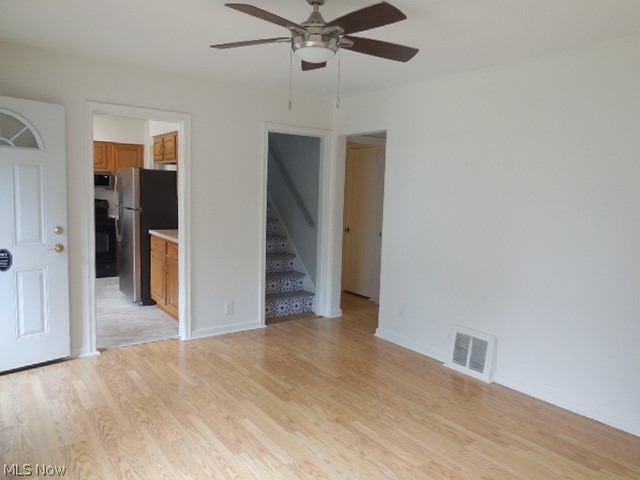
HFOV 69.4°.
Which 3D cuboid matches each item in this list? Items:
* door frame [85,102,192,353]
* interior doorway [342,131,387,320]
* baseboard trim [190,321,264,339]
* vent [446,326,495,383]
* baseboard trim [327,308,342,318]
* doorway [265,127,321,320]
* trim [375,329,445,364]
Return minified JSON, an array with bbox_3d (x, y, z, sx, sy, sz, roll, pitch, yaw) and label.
[{"bbox_3d":[-1.591,-0.085,4.106,0.884,2.116,0.133,-3,8,-36],"label":"door frame"},{"bbox_3d":[0.457,-0.082,4.946,0.141,2.051,0.770,-3,8,-36],"label":"interior doorway"},{"bbox_3d":[-0.922,0.899,4.679,0.784,0.075,0.022,-3,8,-36],"label":"baseboard trim"},{"bbox_3d":[1.225,0.921,3.804,0.052,0.360,0.431,-3,8,-36],"label":"vent"},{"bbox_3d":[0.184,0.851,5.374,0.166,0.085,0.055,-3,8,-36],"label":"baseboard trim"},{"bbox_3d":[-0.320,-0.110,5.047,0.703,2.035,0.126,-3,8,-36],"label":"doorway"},{"bbox_3d":[0.847,0.987,4.366,0.022,0.080,0.895,-3,8,-36],"label":"trim"}]

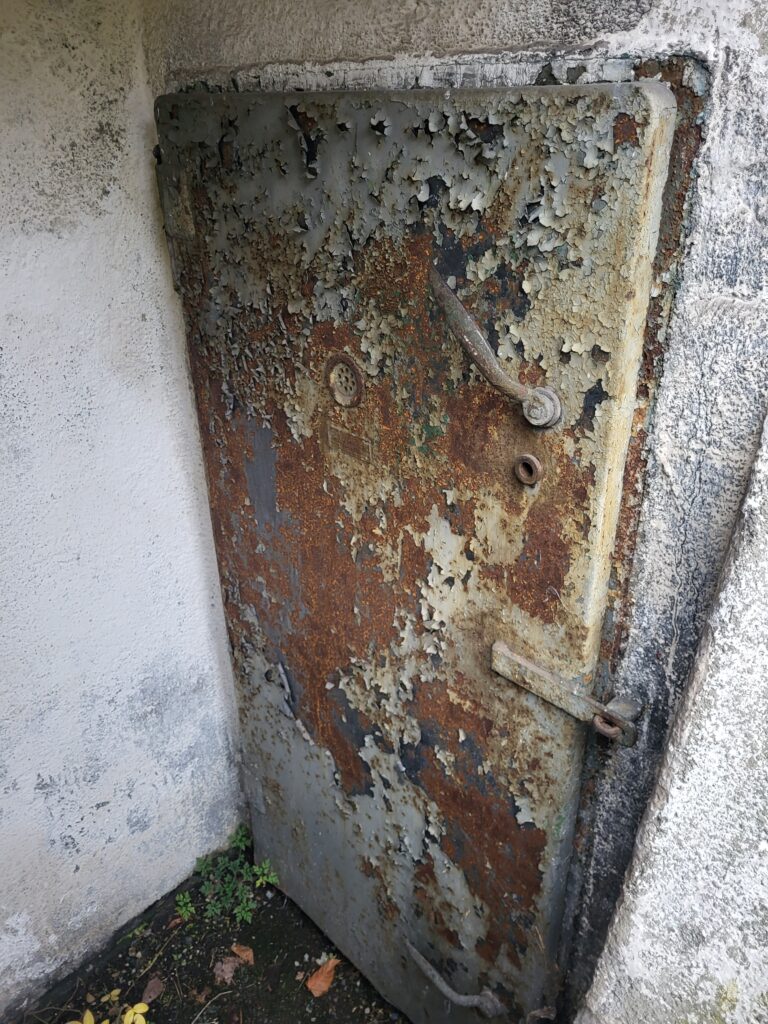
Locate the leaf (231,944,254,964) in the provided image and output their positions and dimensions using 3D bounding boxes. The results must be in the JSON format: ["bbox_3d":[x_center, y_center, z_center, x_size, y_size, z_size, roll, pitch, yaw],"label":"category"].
[{"bbox_3d":[-0.321,1.018,1.775,0.066,0.018,0.022,21,35,35],"label":"leaf"}]

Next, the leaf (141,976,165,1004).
[{"bbox_3d":[-0.508,1.060,1.704,0.038,0.014,0.059,1,28,4],"label":"leaf"}]

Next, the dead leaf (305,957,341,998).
[{"bbox_3d":[-0.132,1.042,1.725,0.044,0.017,0.094,19,34,33],"label":"dead leaf"}]

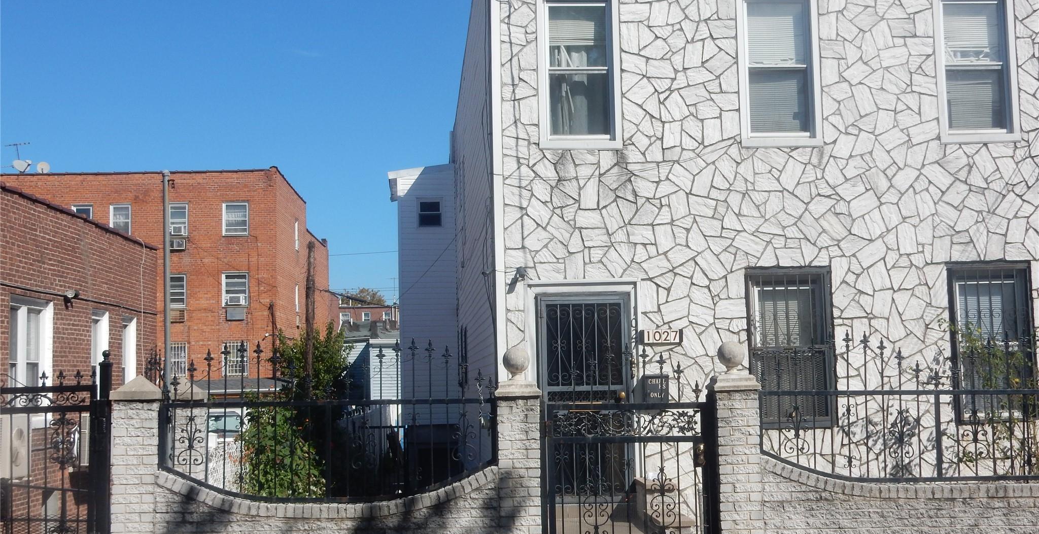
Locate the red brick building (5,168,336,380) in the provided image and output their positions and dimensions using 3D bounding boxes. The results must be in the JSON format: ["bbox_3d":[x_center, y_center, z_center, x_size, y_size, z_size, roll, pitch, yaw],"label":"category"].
[{"bbox_3d":[-14.321,2.065,55.235,10.500,9.500,17.000,-1,-5,-2],"label":"red brick building"}]

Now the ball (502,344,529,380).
[{"bbox_3d":[-0.027,0.715,9.680,0.207,0.245,0.207,-1,-5,0],"label":"ball"}]

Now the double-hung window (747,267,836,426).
[{"bbox_3d":[2.727,0.801,13.000,0.860,1.570,0.150,-1,-5,-4],"label":"double-hung window"}]

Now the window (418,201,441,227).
[{"bbox_3d":[-1.738,-1.018,24.900,0.490,0.550,0.120,-1,-5,-4],"label":"window"}]

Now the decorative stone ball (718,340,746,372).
[{"bbox_3d":[1.606,0.684,9.800,0.207,0.237,0.207,-1,-5,0],"label":"decorative stone ball"}]

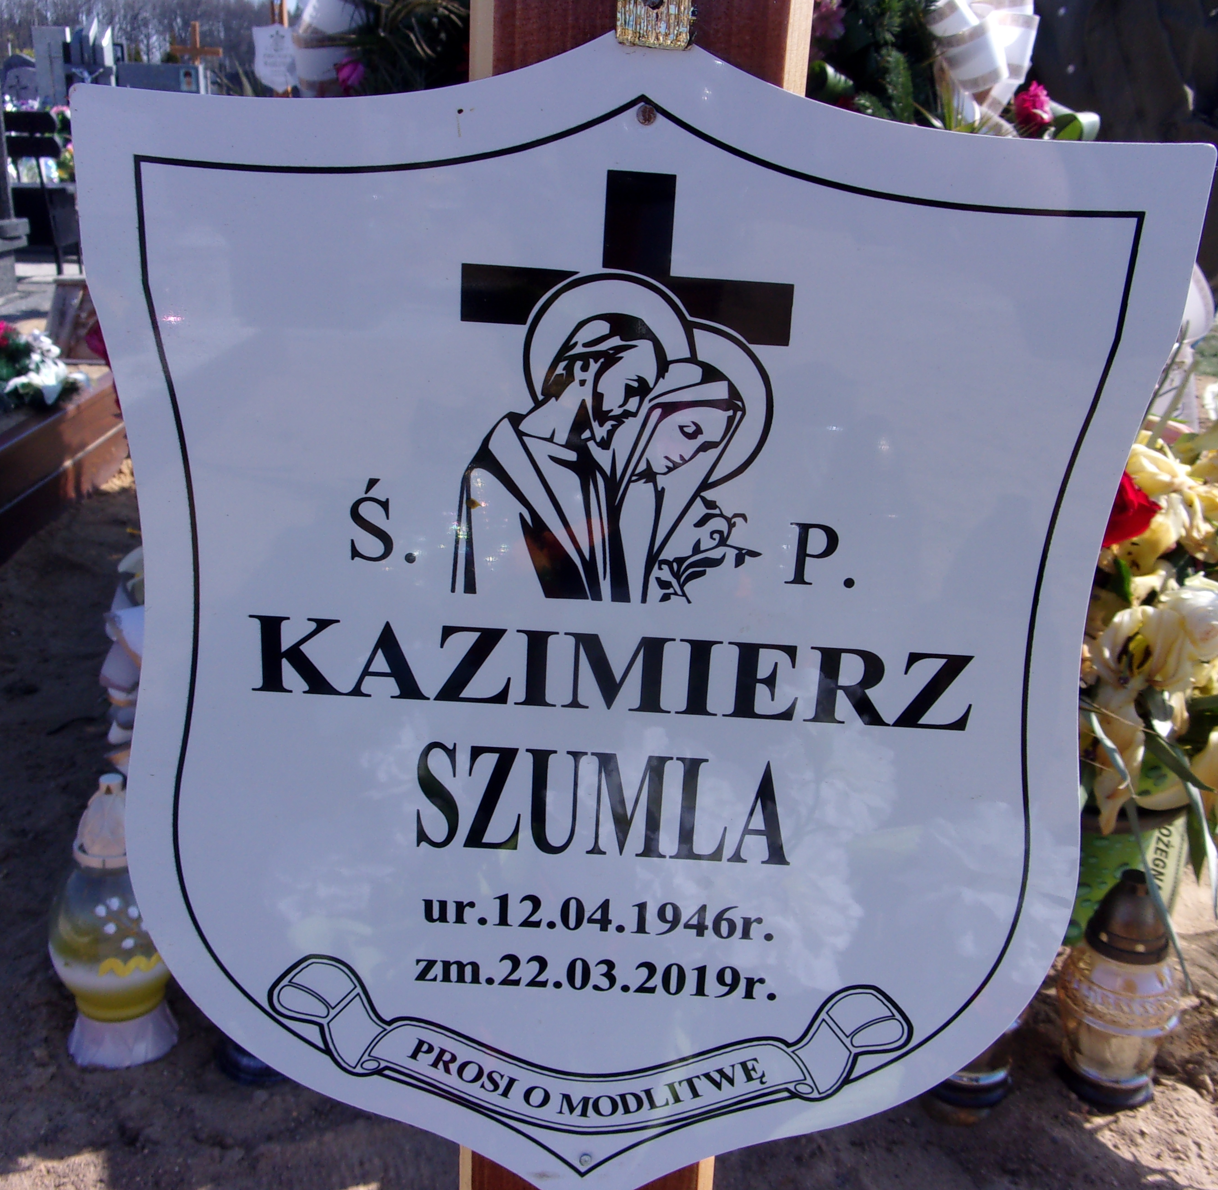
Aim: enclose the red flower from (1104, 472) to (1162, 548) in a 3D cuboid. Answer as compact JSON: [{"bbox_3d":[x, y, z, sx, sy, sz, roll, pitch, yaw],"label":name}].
[{"bbox_3d":[0.431,-0.071,1.080,0.070,0.062,0.066,9,22,16],"label":"red flower"}]

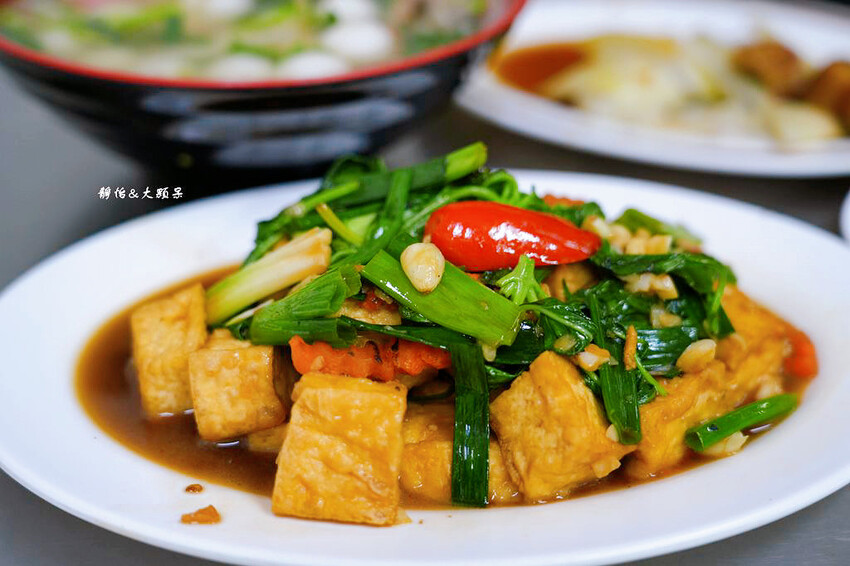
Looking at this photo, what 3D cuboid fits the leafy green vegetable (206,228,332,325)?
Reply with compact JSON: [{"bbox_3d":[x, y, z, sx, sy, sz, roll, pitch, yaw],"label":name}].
[{"bbox_3d":[-0.051,-0.003,0.434,0.039,0.013,0.011,-25,-1,1],"label":"leafy green vegetable"}]

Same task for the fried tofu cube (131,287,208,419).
[{"bbox_3d":[-0.084,0.023,0.440,0.021,0.034,0.022,-13,19,-10],"label":"fried tofu cube"}]

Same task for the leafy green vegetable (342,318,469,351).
[{"bbox_3d":[-0.005,0.015,0.411,0.038,0.006,0.008,8,80,2],"label":"leafy green vegetable"}]

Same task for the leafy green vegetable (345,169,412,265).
[{"bbox_3d":[-0.016,-0.023,0.449,0.014,0.010,0.045,22,44,3],"label":"leafy green vegetable"}]

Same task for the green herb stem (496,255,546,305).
[{"bbox_3d":[0.031,-0.001,0.431,0.013,0.008,0.015,11,65,1],"label":"green herb stem"}]

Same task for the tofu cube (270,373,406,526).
[{"bbox_3d":[-0.026,0.049,0.402,0.034,0.037,0.029,5,7,3],"label":"tofu cube"}]

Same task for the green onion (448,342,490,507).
[{"bbox_3d":[0.013,0.042,0.400,0.011,0.008,0.049,-1,63,1],"label":"green onion"}]

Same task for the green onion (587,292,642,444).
[{"bbox_3d":[0.058,0.025,0.414,0.011,0.008,0.049,-5,60,-2],"label":"green onion"}]

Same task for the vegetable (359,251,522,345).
[{"bbox_3d":[0.005,0.004,0.419,0.048,0.014,0.009,22,-2,12],"label":"vegetable"}]

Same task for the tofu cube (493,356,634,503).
[{"bbox_3d":[0.042,0.044,0.410,0.031,0.029,0.027,-21,9,11],"label":"tofu cube"}]

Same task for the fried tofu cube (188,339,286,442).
[{"bbox_3d":[-0.059,0.034,0.427,0.025,0.028,0.023,-10,18,-5],"label":"fried tofu cube"}]

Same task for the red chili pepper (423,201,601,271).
[{"bbox_3d":[0.028,-0.016,0.425,0.054,0.018,0.018,5,34,-11],"label":"red chili pepper"}]

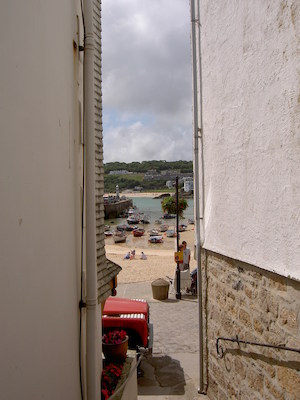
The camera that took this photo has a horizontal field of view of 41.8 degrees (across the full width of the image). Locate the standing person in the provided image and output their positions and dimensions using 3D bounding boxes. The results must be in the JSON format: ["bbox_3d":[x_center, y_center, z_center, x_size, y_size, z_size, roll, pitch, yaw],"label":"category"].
[{"bbox_3d":[1.500,2.600,16.500,0.480,1.750,0.300,0,1,18],"label":"standing person"}]

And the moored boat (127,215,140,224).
[{"bbox_3d":[-5.200,6.350,124.000,2.200,2.600,6.000,0,2,37],"label":"moored boat"}]

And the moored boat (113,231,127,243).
[{"bbox_3d":[-6.050,7.370,78.000,2.000,1.700,5.000,0,1,10],"label":"moored boat"}]

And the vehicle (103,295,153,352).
[{"bbox_3d":[-1.860,2.880,10.100,3.900,1.950,1.720,-1,1,3],"label":"vehicle"}]

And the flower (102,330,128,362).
[{"bbox_3d":[-0.490,1.950,5.300,0.380,0.370,0.380,-1,1,0],"label":"flower"}]

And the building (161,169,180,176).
[{"bbox_3d":[44.000,-59.500,850.000,43.000,16.000,16.000,-1,1,6],"label":"building"}]

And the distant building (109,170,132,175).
[{"bbox_3d":[-72.000,-67.000,960.000,57.000,10.000,15.000,-1,1,-3],"label":"distant building"}]

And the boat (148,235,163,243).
[{"bbox_3d":[1.160,7.450,76.000,1.600,1.200,3.500,1,2,45],"label":"boat"}]

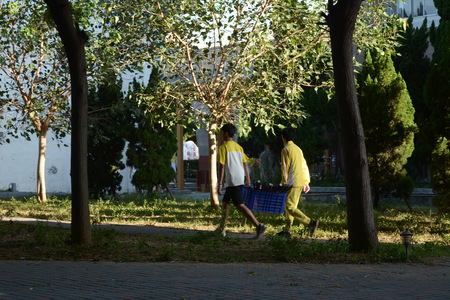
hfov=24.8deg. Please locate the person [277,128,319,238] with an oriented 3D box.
[{"bbox_3d":[1.061,0.476,15.000,0.600,1.600,0.480,1,1,41],"label":"person"}]

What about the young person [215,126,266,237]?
[{"bbox_3d":[0.224,0.448,14.800,0.620,1.640,0.500,1,1,42],"label":"young person"}]

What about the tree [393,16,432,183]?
[{"bbox_3d":[5.004,-1.301,27.500,1.250,4.550,1.250,0,1,0],"label":"tree"}]

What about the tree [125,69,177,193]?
[{"bbox_3d":[-1.766,-0.439,24.300,1.250,3.000,1.200,0,1,0],"label":"tree"}]

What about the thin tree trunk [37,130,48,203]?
[{"bbox_3d":[-3.882,0.351,21.800,0.220,1.550,0.210,0,1,0],"label":"thin tree trunk"}]

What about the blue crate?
[{"bbox_3d":[0.567,0.749,14.900,0.570,0.300,0.400,6,4,-21],"label":"blue crate"}]

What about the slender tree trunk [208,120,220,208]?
[{"bbox_3d":[-0.203,0.280,19.800,0.210,1.720,0.200,0,1,0],"label":"slender tree trunk"}]

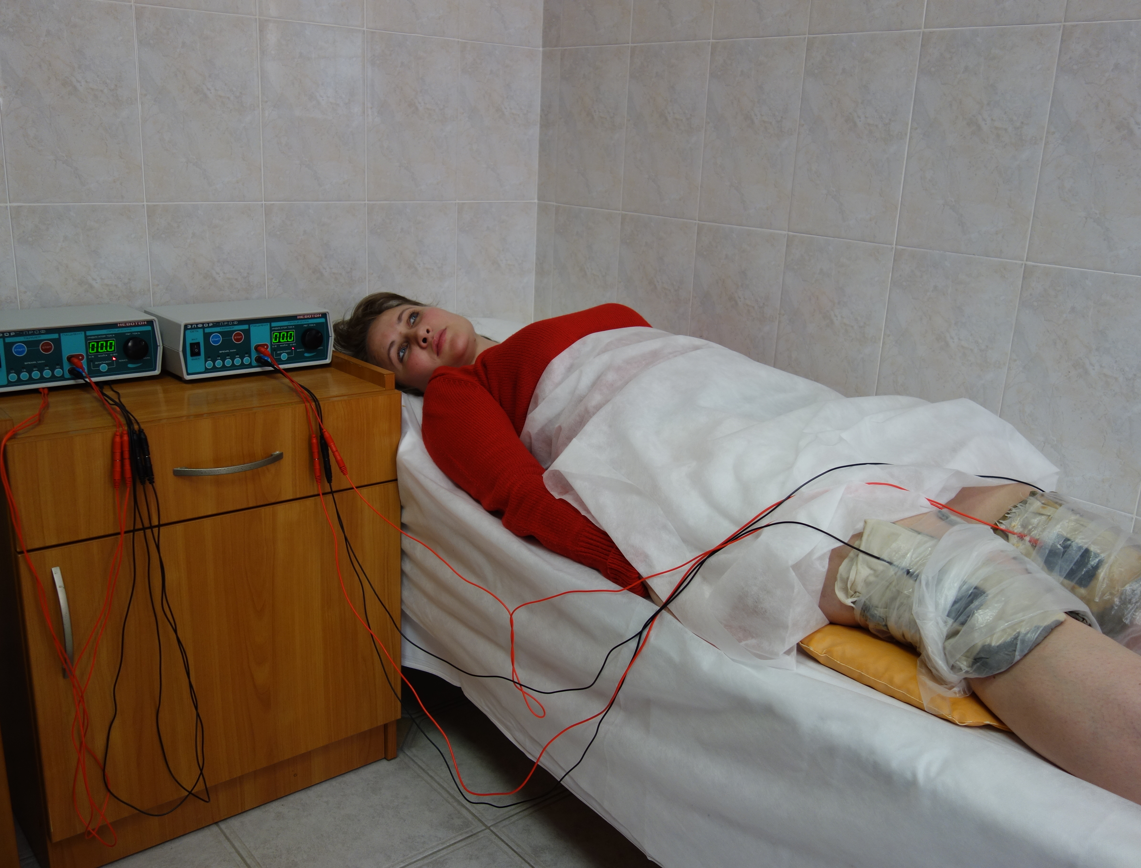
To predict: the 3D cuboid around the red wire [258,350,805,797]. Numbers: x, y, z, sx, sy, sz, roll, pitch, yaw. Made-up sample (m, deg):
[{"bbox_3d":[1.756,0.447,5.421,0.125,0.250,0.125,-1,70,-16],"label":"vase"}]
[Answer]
[{"bbox_3d":[-0.086,0.262,1.432,1.017,0.621,0.165,13,19,32],"label":"red wire"}]

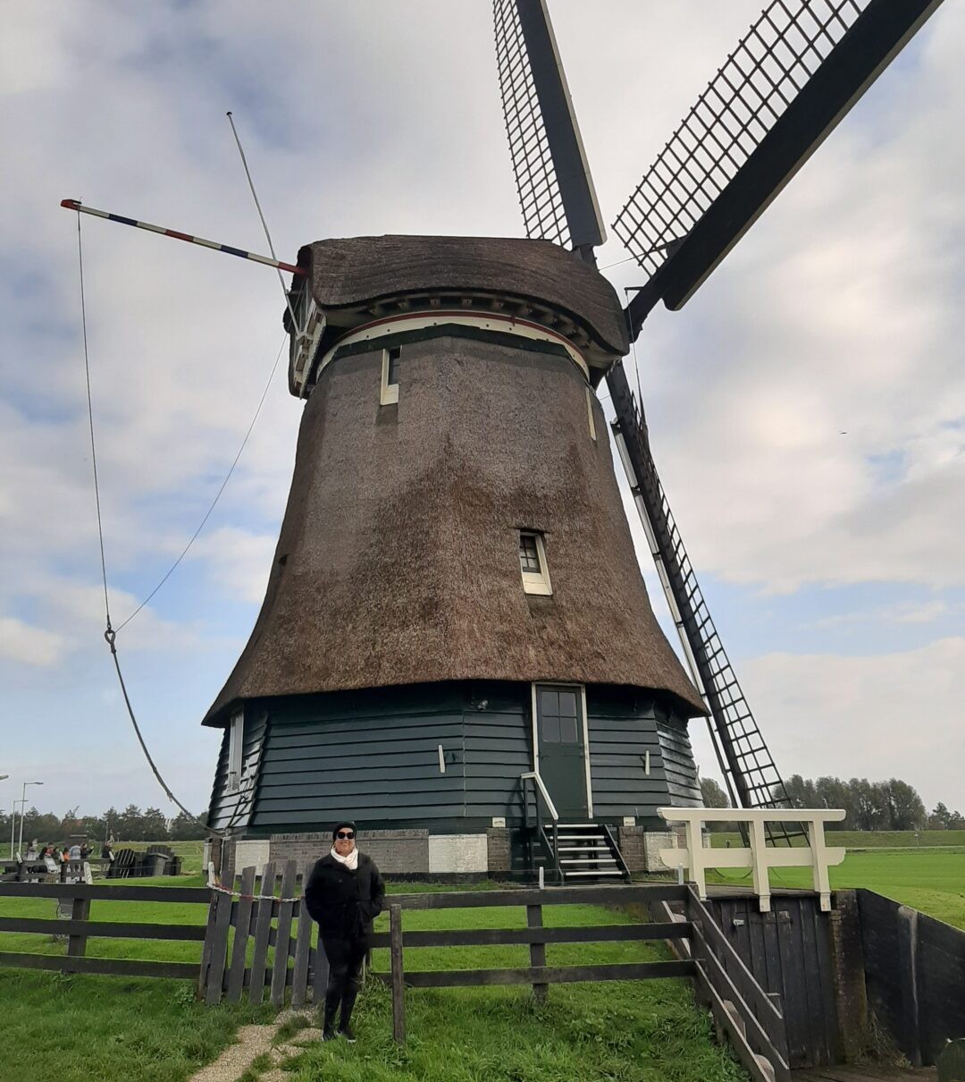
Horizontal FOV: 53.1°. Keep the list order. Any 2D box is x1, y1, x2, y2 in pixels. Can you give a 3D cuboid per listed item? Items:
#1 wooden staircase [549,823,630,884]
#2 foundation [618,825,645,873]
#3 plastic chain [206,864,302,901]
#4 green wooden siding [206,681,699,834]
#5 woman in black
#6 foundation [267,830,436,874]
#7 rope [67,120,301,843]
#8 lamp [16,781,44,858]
[{"bbox_3d":[1.591,4.946,15.227,1.100,0.930,1.100,7,-19,-23],"label":"wooden staircase"},{"bbox_3d":[2.448,5.198,16.347,0.499,0.715,0.350,7,-19,-23],"label":"foundation"},{"bbox_3d":[-2.059,3.100,8.779,0.950,0.330,0.150,-9,-19,24],"label":"plastic chain"},{"bbox_3d":[-0.393,4.922,20.419,9.535,2.383,9.535,7,-19,-23],"label":"green wooden siding"},{"bbox_3d":[-1.115,3.126,7.849,0.620,1.630,0.360,4,-18,-16],"label":"woman in black"},{"bbox_3d":[-2.151,5.129,15.895,2.980,0.677,0.350,-8,-19,20],"label":"foundation"},{"bbox_3d":[-6.693,-2.525,20.580,5.600,17.600,2.000,2,-18,-11],"label":"rope"},{"bbox_3d":[-31.592,19.671,67.420,1.300,5.397,0.250,-7,-18,17],"label":"lamp"}]

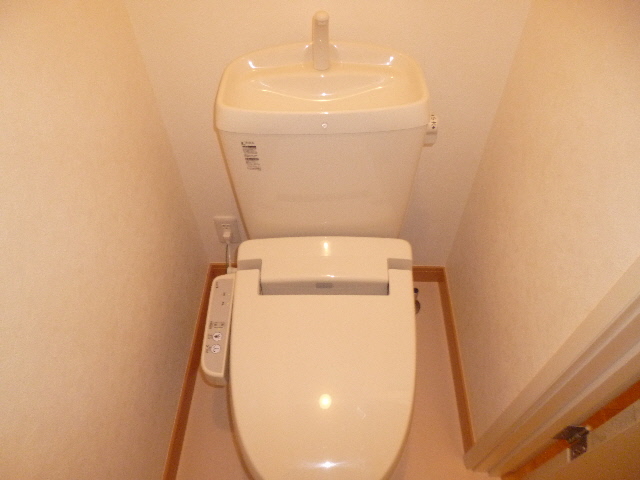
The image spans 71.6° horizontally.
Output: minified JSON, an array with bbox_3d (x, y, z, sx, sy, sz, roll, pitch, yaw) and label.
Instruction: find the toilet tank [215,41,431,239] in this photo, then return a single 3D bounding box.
[{"bbox_3d":[0.005,-0.175,0.969,0.378,0.410,0.250,1,50,1],"label":"toilet tank"}]

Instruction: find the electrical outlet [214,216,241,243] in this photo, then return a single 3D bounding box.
[{"bbox_3d":[-0.282,-0.025,1.363,0.070,0.118,0.012,1,50,1],"label":"electrical outlet"}]

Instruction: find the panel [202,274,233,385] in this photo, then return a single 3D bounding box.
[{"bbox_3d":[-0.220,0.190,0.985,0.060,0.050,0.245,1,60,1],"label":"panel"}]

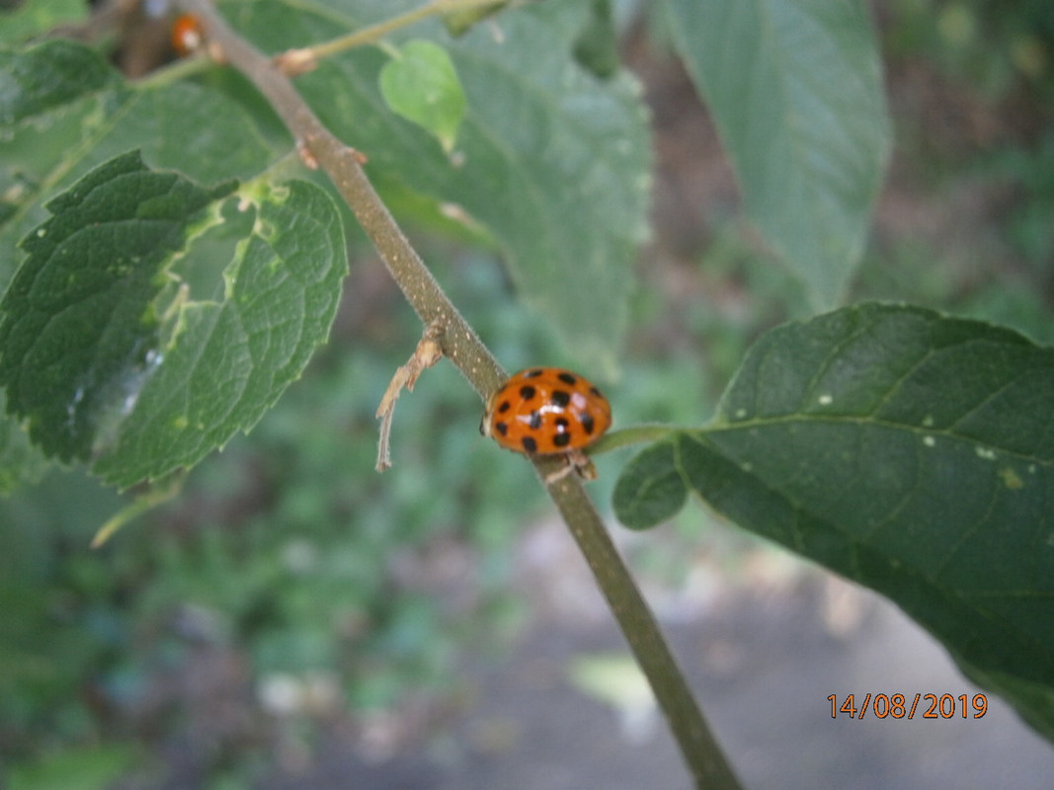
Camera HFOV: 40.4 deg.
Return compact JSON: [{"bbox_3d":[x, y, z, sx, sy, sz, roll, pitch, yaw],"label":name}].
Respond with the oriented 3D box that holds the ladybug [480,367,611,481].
[{"bbox_3d":[0.001,0.001,0.077,0.007,0.004,0.005,-3,43,18],"label":"ladybug"}]

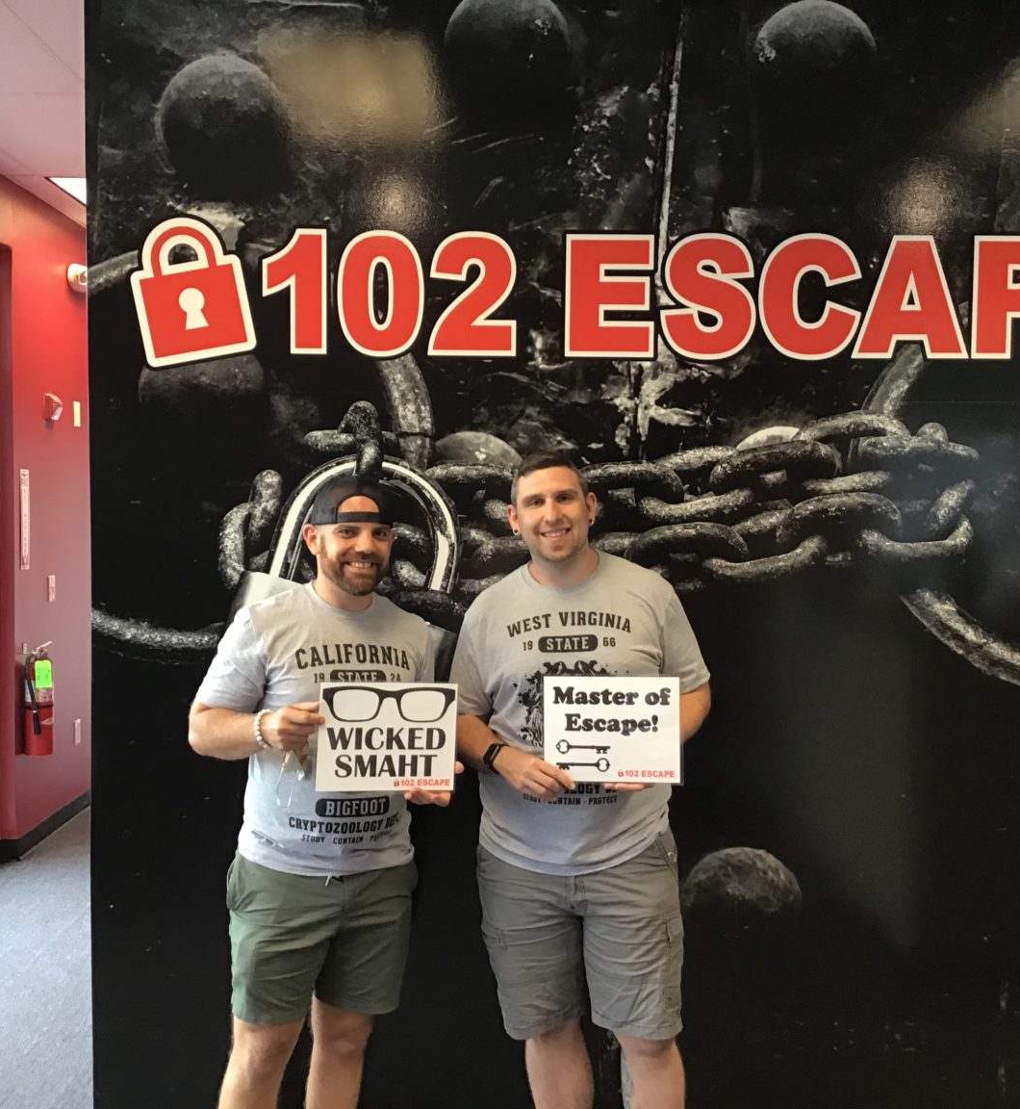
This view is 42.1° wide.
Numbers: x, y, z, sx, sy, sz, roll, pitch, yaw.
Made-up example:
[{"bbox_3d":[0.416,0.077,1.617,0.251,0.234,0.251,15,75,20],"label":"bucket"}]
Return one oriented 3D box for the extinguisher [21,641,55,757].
[{"bbox_3d":[-2.100,0.641,5.900,0.145,0.510,0.170,0,2,3],"label":"extinguisher"}]

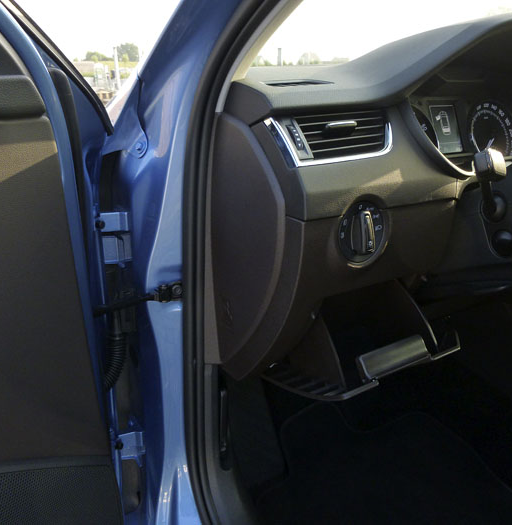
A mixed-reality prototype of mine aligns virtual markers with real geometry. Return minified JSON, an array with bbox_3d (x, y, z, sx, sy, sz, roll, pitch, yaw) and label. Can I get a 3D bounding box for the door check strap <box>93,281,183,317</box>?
[{"bbox_3d":[-0.173,0.053,0.740,0.135,0.028,0.024,-14,25,-34],"label":"door check strap"}]

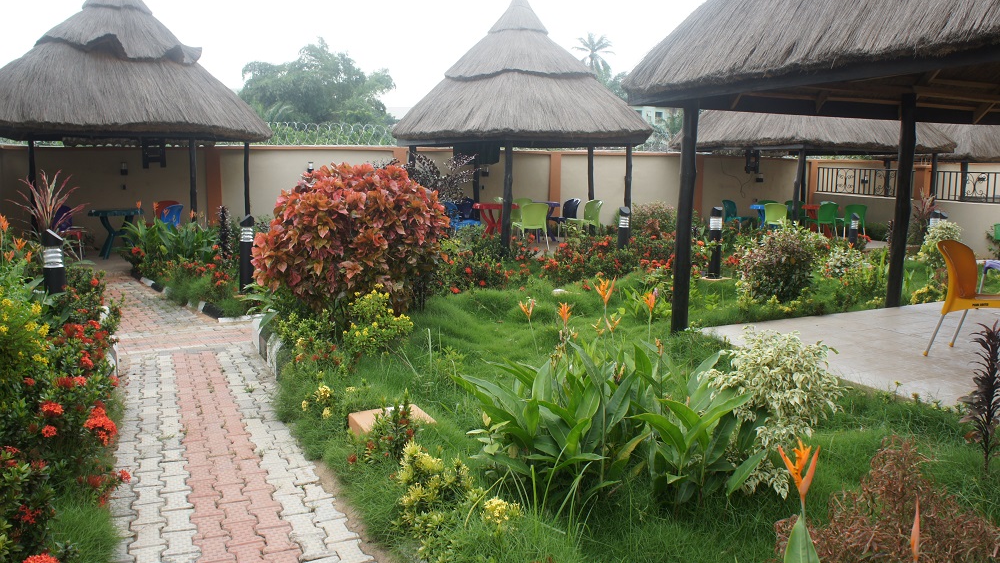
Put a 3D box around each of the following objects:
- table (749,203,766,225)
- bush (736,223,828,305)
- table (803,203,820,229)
[{"bbox_3d":[6.479,-1.439,18.155,0.800,0.740,0.800,4,8,19],"label":"table"},{"bbox_3d":[3.442,-0.238,9.009,1.030,0.918,0.970,4,8,21],"label":"bush"},{"bbox_3d":[7.313,-1.315,17.100,0.900,0.750,0.850,0,8,-6],"label":"table"}]

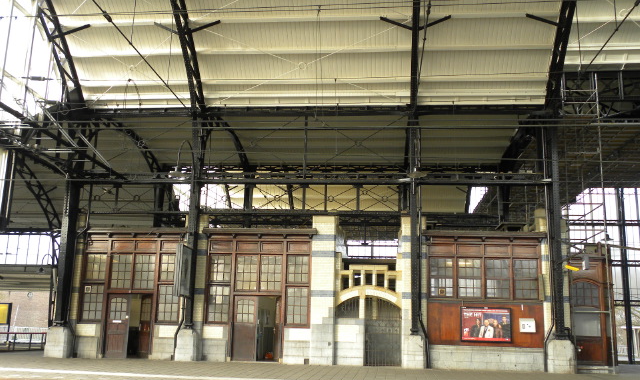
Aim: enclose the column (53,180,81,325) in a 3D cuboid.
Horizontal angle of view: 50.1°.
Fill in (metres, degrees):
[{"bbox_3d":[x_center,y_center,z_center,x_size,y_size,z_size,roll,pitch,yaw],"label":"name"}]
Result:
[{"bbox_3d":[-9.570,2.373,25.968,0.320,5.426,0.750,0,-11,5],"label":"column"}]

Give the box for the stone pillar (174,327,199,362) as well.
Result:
[{"bbox_3d":[-4.978,5.752,25.598,0.667,1.197,0.700,1,-11,6],"label":"stone pillar"}]

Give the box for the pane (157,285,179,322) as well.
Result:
[{"bbox_3d":[-5.681,4.262,25.651,0.804,1.386,0.050,0,-11,5],"label":"pane"}]

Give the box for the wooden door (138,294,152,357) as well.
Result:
[{"bbox_3d":[-6.762,5.315,26.556,0.060,2.414,0.880,11,-14,-41],"label":"wooden door"}]

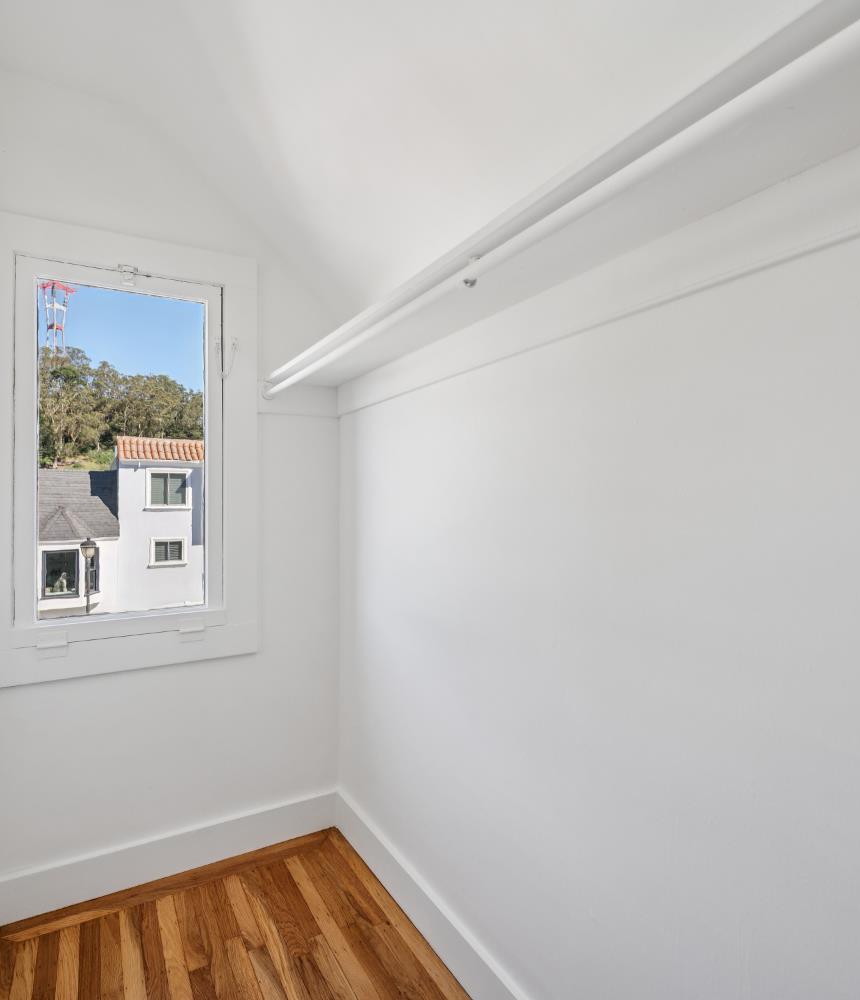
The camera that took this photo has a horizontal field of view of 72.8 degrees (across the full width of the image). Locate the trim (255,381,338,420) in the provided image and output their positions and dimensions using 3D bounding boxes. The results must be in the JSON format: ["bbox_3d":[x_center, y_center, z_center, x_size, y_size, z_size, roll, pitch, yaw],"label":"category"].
[{"bbox_3d":[-0.499,-0.377,2.213,0.308,0.120,0.022,0,-1,-30],"label":"trim"}]

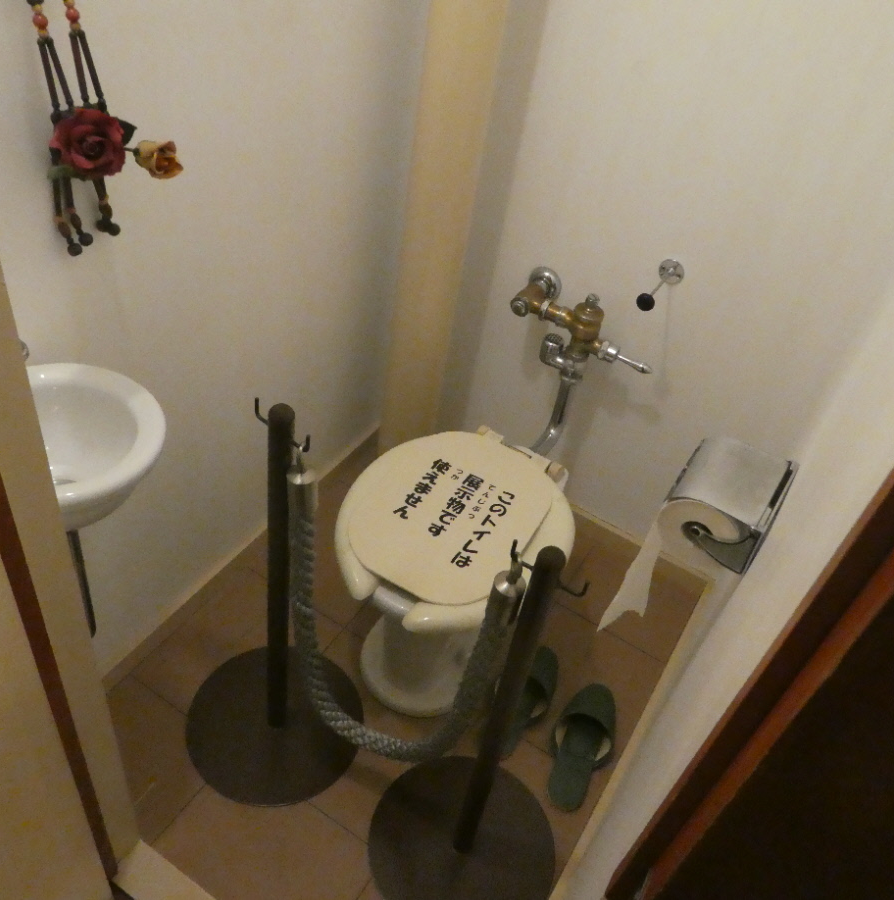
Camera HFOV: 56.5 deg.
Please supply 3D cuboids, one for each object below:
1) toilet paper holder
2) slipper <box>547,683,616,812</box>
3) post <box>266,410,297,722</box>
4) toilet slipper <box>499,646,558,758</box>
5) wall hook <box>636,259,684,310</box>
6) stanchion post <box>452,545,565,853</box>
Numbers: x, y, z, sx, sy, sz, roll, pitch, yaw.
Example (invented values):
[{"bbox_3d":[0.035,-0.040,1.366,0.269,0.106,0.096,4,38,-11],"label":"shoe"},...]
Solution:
[{"bbox_3d":[0.299,0.054,0.896,0.098,0.084,0.135,27,43,19],"label":"toilet paper holder"},{"bbox_3d":[0.240,0.491,1.423,0.095,0.061,0.253,17,40,8],"label":"slipper"},{"bbox_3d":[-0.240,0.203,1.185,0.029,0.663,0.029,27,43,19],"label":"post"},{"bbox_3d":[0.136,0.431,1.472,0.095,0.061,0.253,21,41,13],"label":"toilet slipper"},{"bbox_3d":[0.366,-0.282,1.438,0.049,0.053,0.138,27,43,19],"label":"wall hook"},{"bbox_3d":[0.068,0.356,1.070,0.029,0.663,0.029,27,43,19],"label":"stanchion post"}]

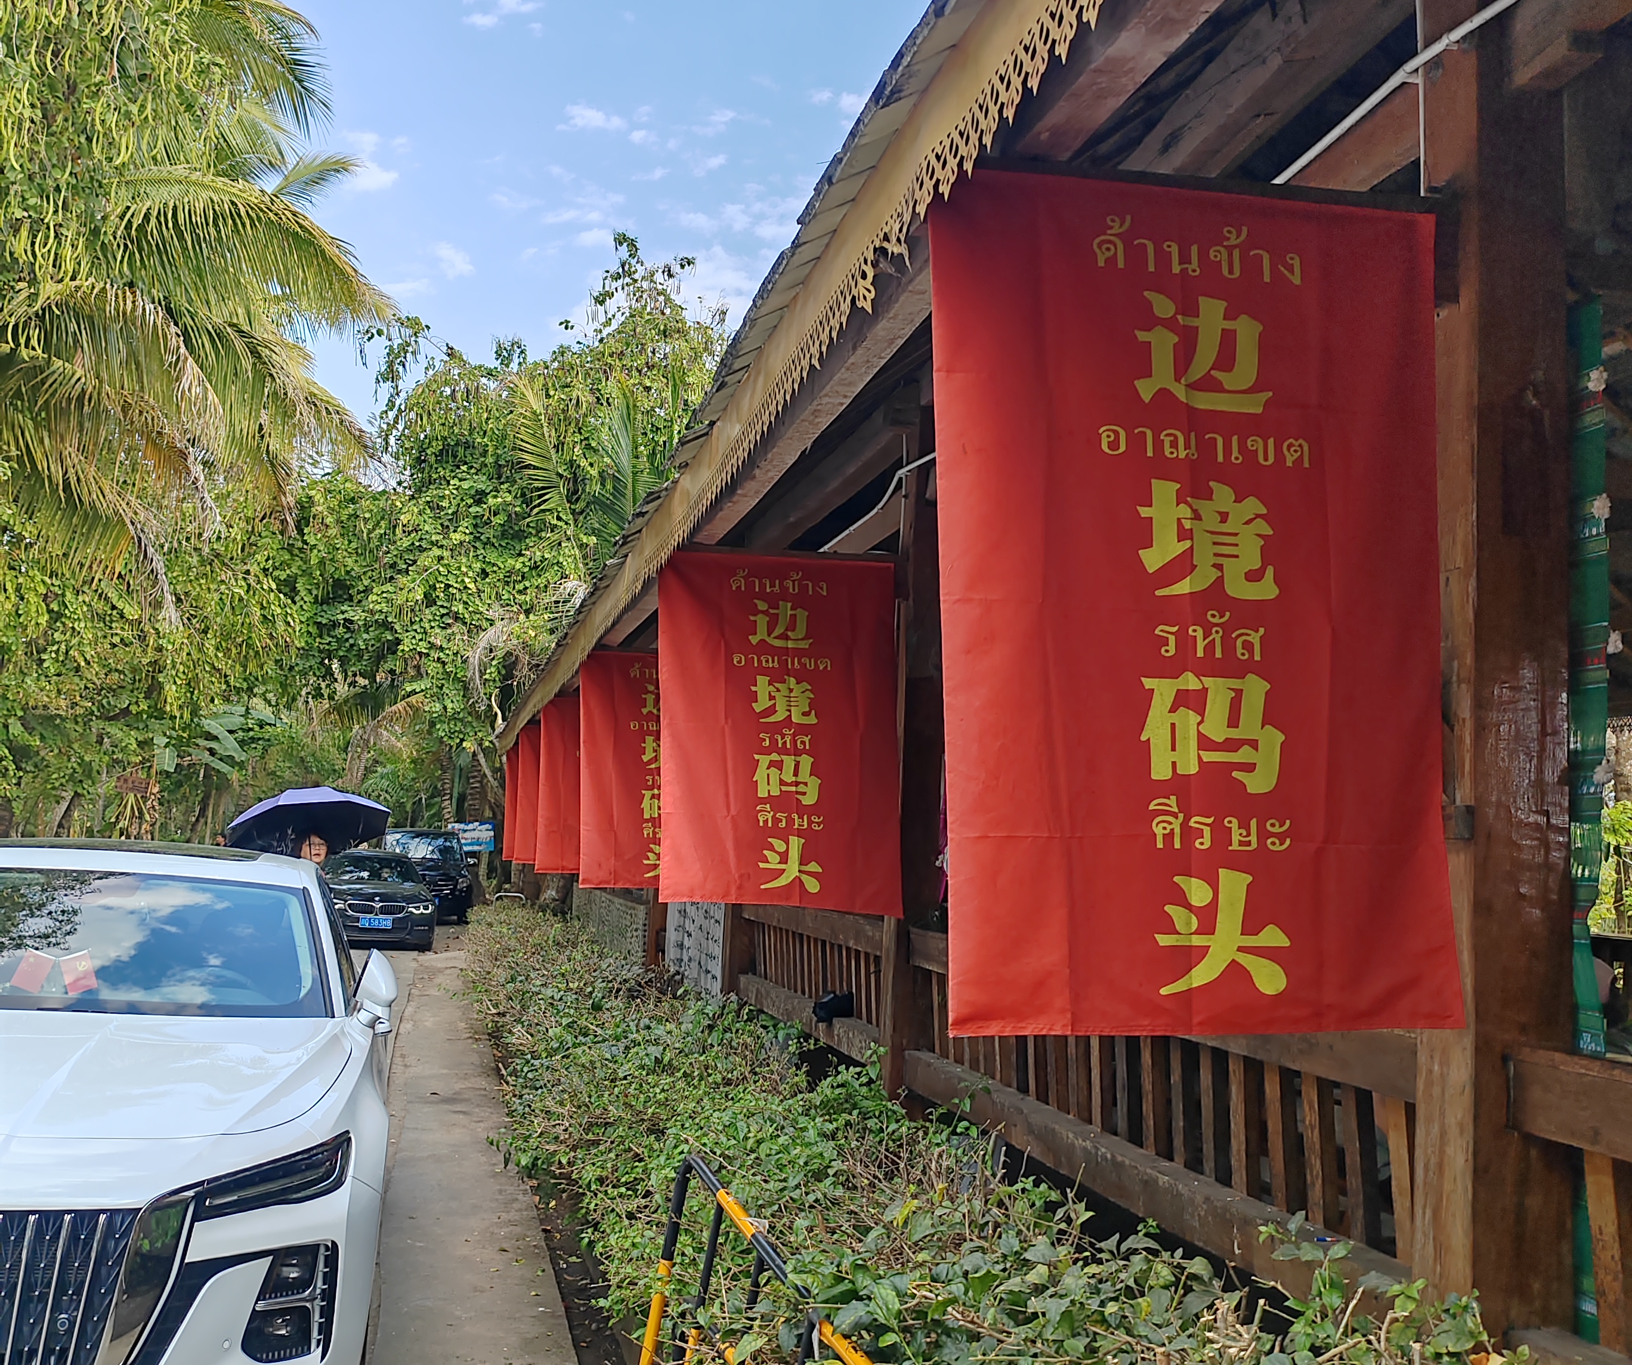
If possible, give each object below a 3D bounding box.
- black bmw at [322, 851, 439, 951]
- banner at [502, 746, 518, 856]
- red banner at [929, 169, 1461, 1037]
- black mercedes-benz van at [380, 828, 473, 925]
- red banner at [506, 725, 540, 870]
[{"bbox_3d":[-6.942,3.377,27.007,1.870,1.490,5.000,3,-6,-14],"label":"black bmw"},{"bbox_3d":[-3.601,1.624,22.458,0.980,1.500,0.030,3,-6,-12],"label":"banner"},{"bbox_3d":[0.685,-0.145,2.996,0.980,1.500,0.030,1,-6,-14],"label":"red banner"},{"bbox_3d":[-8.208,4.033,35.973,1.920,1.860,5.100,3,-6,-14],"label":"black mercedes-benz van"},{"bbox_3d":[-2.760,1.238,18.527,0.980,1.500,0.030,3,-6,-12],"label":"red banner"}]

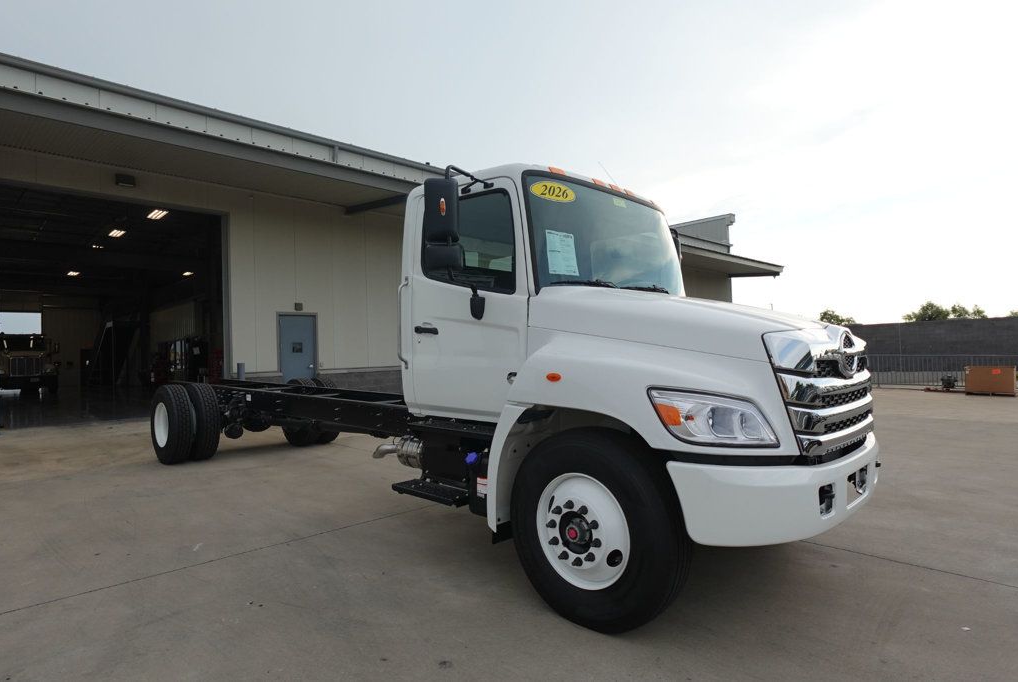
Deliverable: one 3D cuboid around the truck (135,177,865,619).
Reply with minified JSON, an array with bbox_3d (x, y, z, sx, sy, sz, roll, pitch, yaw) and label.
[{"bbox_3d":[-1.871,0.233,6.713,10.500,2.750,2.800,-2,-2,43],"label":"truck"}]

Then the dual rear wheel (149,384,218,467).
[{"bbox_3d":[-4.480,1.131,7.867,1.020,1.020,0.600,-2,-2,43],"label":"dual rear wheel"}]

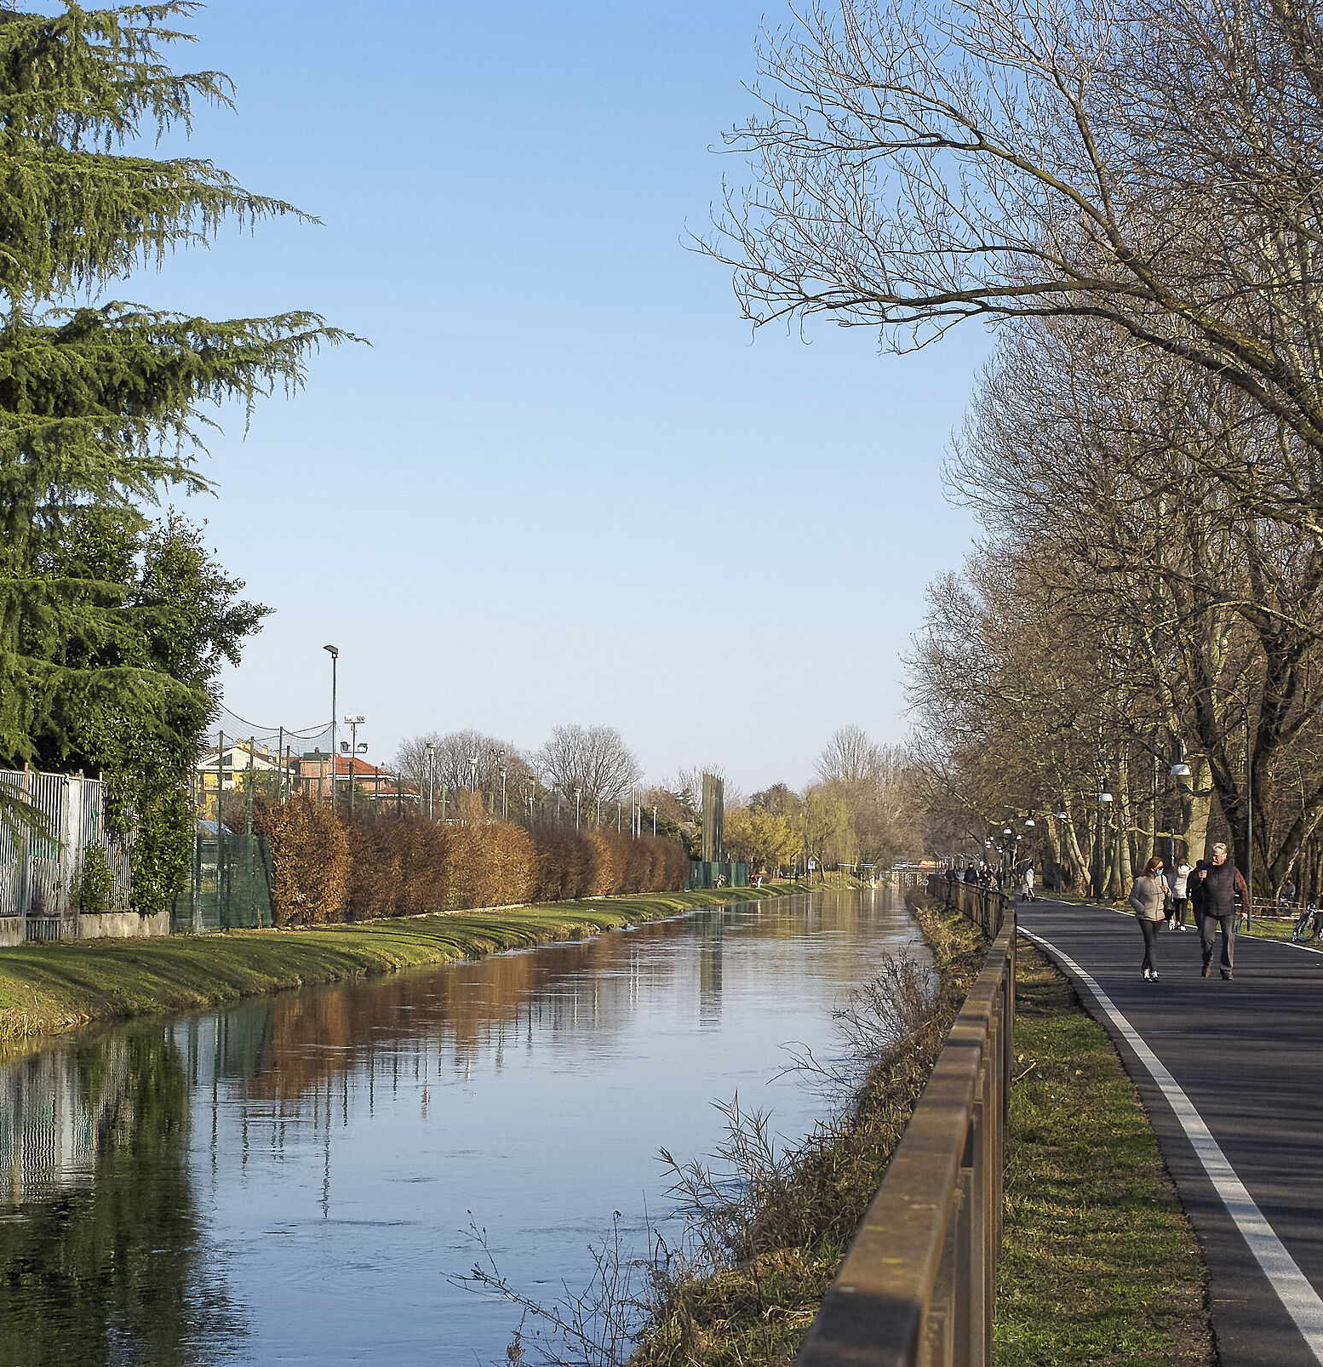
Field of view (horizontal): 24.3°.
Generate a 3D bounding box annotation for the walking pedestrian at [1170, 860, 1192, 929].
[{"bbox_3d":[12.277,4.988,72.500,0.420,1.680,0.480,4,-4,-41],"label":"walking pedestrian"}]

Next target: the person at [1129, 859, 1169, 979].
[{"bbox_3d":[6.272,3.022,39.400,0.520,1.590,0.380,1,-3,0],"label":"person"}]

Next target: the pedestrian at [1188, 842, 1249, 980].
[{"bbox_3d":[7.127,2.905,39.200,0.750,1.770,0.480,0,-3,7],"label":"pedestrian"}]

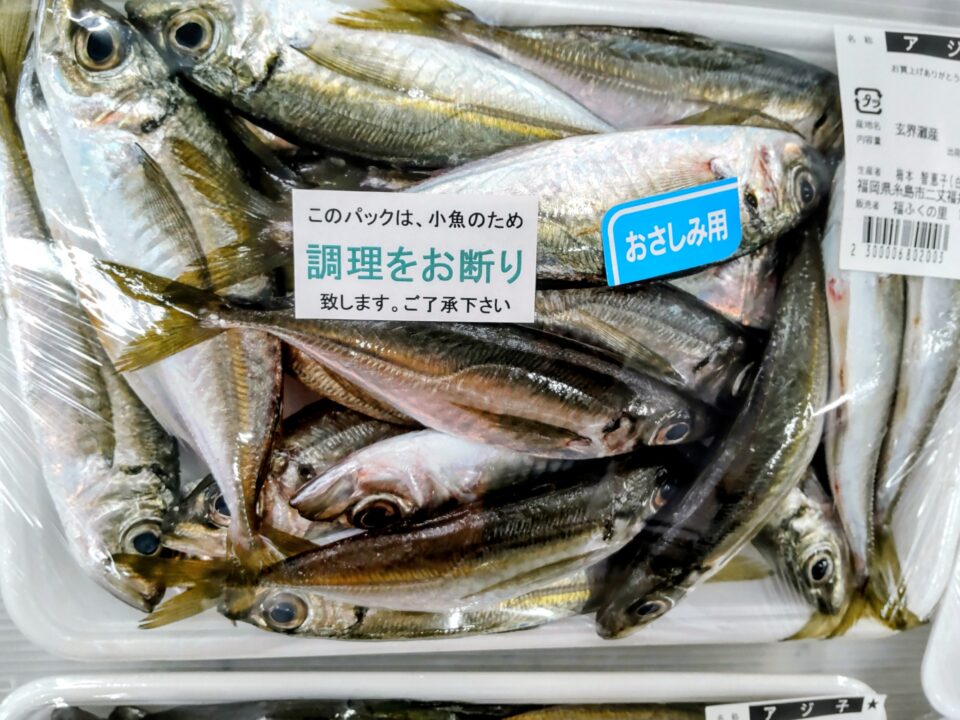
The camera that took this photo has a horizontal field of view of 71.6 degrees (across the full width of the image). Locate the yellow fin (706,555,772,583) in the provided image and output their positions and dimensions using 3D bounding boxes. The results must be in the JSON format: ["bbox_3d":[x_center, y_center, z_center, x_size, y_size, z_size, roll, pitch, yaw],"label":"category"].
[{"bbox_3d":[0.085,0.069,0.220,0.022,0.005,0.009,6,83,0],"label":"yellow fin"}]

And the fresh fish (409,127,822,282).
[{"bbox_3d":[0.012,-0.048,0.209,0.191,0.026,0.045,-3,102,0],"label":"fresh fish"}]

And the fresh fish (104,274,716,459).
[{"bbox_3d":[-0.021,0.005,0.207,0.185,0.026,0.041,10,120,0],"label":"fresh fish"}]

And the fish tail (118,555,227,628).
[{"bbox_3d":[-0.098,0.073,0.212,0.037,0.008,0.024,-12,83,0],"label":"fish tail"}]

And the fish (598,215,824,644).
[{"bbox_3d":[0.082,0.020,0.211,0.032,0.036,0.138,24,90,45],"label":"fish"}]

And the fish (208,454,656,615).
[{"bbox_3d":[-0.019,0.057,0.211,0.161,0.026,0.037,-10,125,0],"label":"fish"}]

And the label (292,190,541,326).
[{"bbox_3d":[-0.019,-0.031,0.197,0.072,0.002,0.038,0,91,-1],"label":"label"}]

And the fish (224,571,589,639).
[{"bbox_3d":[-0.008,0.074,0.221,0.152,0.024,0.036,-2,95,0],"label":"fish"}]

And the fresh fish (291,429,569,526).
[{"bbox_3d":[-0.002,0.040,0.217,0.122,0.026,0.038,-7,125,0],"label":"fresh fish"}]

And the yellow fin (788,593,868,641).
[{"bbox_3d":[0.114,0.083,0.217,0.029,0.007,0.015,-29,84,0],"label":"yellow fin"}]

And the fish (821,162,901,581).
[{"bbox_3d":[0.120,0.001,0.213,0.036,0.026,0.143,-3,90,-45],"label":"fish"}]

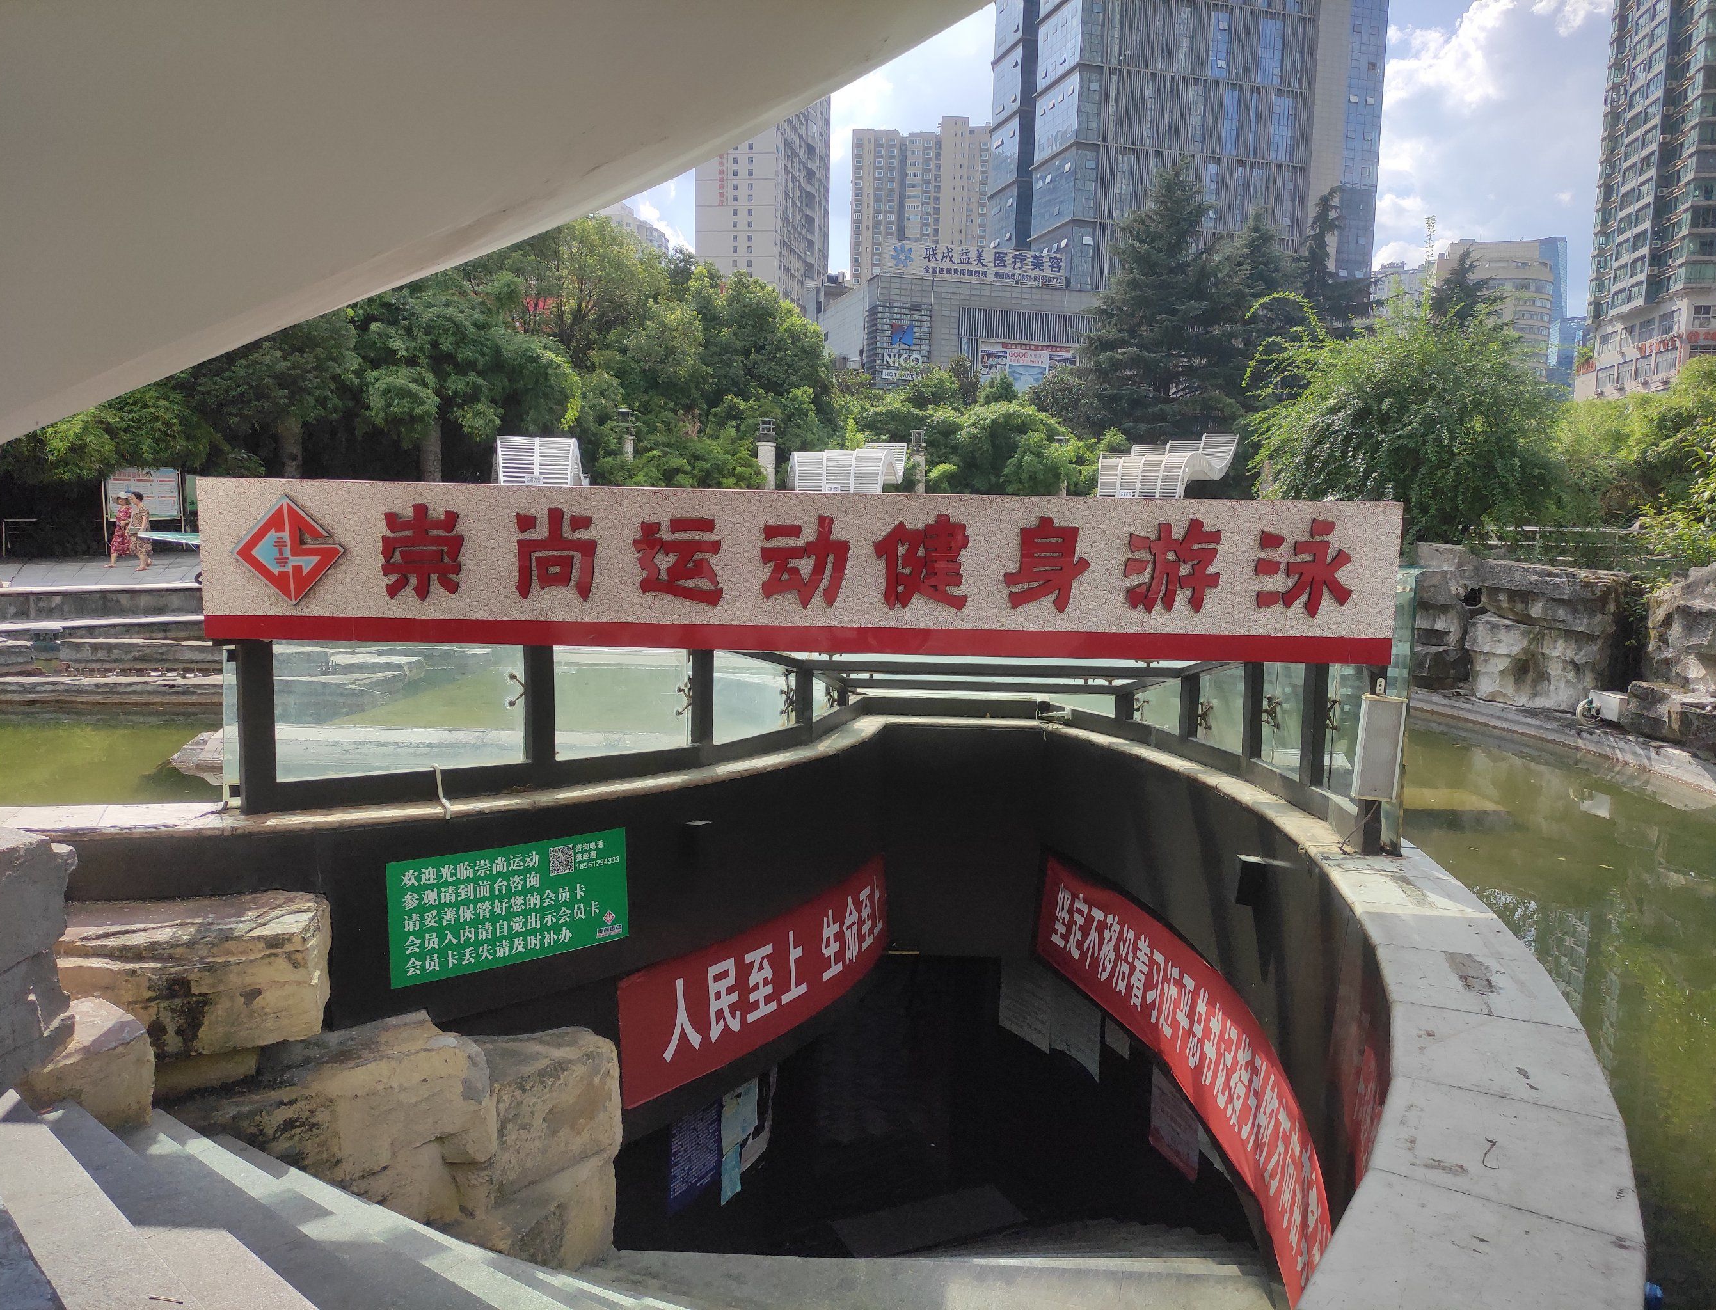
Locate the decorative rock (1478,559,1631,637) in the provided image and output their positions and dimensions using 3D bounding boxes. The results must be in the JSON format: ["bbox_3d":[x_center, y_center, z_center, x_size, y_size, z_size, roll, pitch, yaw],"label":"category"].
[{"bbox_3d":[7.519,-0.622,13.700,1.400,0.760,1.000,6,8,37],"label":"decorative rock"}]

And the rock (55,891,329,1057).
[{"bbox_3d":[-2.514,1.202,4.750,0.970,0.430,0.500,0,7,-10],"label":"rock"}]

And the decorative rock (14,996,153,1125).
[{"bbox_3d":[-2.477,1.309,4.050,0.440,0.320,0.370,-3,8,-27],"label":"decorative rock"}]

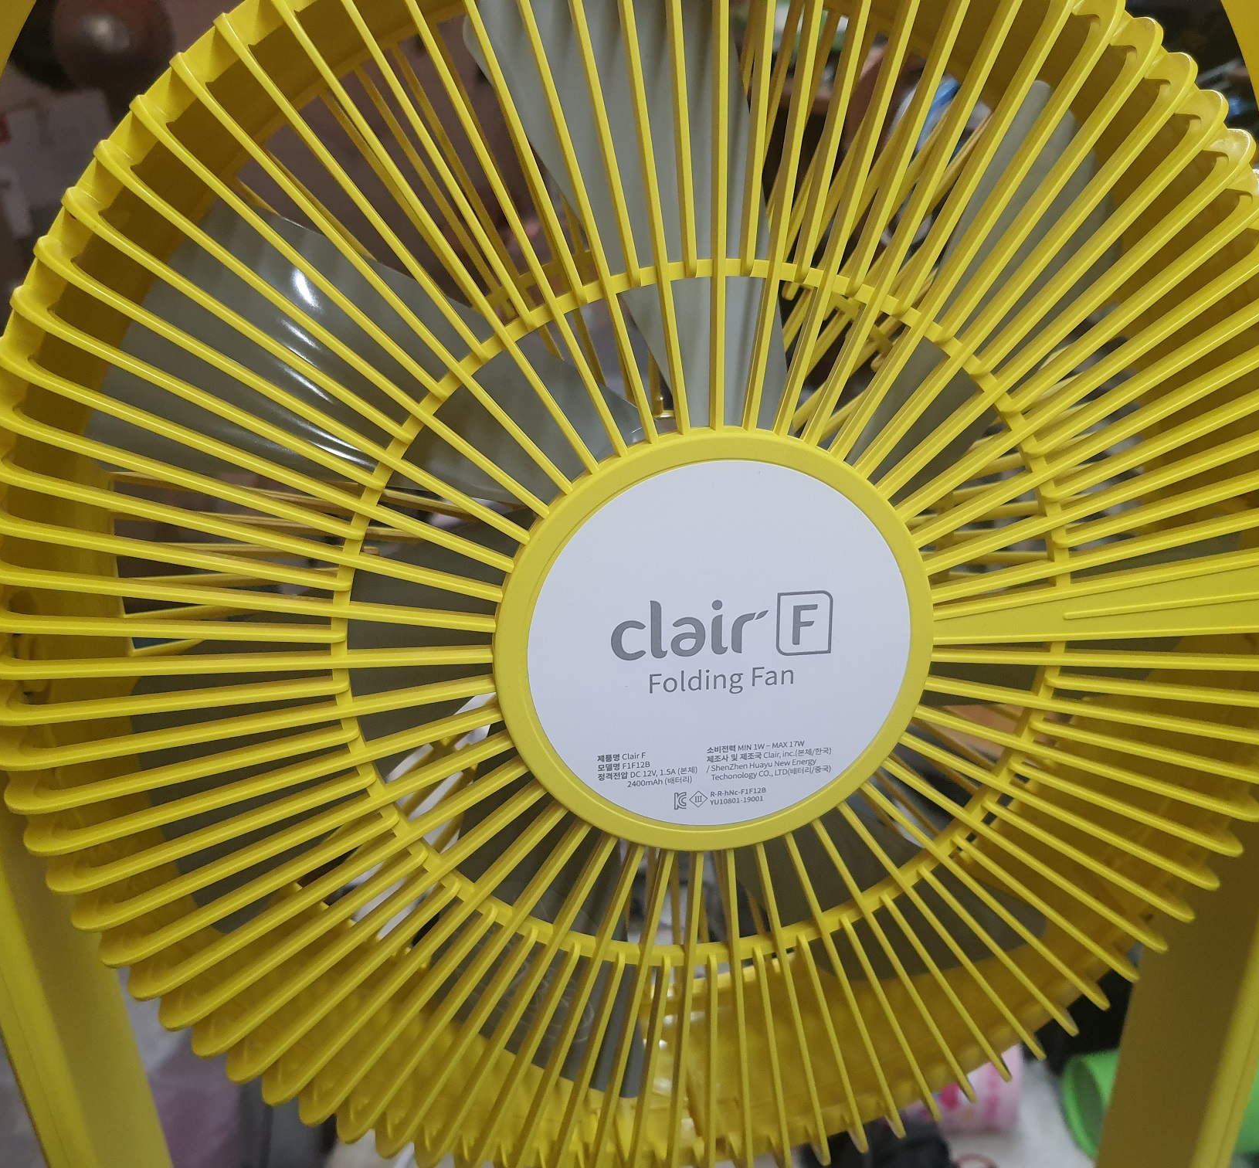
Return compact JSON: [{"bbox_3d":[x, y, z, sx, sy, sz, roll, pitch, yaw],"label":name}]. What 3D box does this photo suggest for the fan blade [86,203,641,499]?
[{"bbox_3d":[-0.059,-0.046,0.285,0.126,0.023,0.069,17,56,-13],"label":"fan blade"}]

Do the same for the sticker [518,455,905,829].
[{"bbox_3d":[0.022,0.016,0.270,0.090,0.090,0.003,-3,19,-8],"label":"sticker"}]

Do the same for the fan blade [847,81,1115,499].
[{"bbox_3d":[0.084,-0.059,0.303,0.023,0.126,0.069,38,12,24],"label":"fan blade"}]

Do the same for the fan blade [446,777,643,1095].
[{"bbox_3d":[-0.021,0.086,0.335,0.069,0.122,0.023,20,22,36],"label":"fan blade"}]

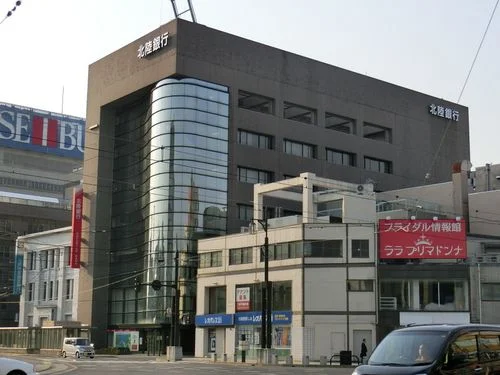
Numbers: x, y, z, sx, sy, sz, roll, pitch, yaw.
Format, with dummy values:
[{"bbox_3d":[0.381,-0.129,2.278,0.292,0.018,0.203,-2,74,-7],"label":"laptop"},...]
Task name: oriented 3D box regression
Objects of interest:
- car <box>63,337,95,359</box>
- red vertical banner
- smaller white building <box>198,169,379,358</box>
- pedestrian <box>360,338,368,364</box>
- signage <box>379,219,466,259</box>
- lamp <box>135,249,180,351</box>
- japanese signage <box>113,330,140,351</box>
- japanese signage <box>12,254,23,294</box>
[{"bbox_3d":[-13.979,13.120,70.766,1.475,1.650,3.400,8,-13,-36],"label":"car"},{"bbox_3d":[-18.678,4.388,93.716,1.050,8.592,0.400,8,-13,-36],"label":"red vertical banner"},{"bbox_3d":[4.700,6.874,71.003,9.800,14.305,17.933,8,-13,-36],"label":"smaller white building"},{"bbox_3d":[7.907,11.333,59.957,0.480,1.720,0.500,0,-10,6],"label":"pedestrian"},{"bbox_3d":[12.636,3.773,63.350,6.249,2.866,0.300,0,-10,6],"label":"signage"},{"bbox_3d":[-6.847,8.542,63.998,3.443,7.862,0.650,4,-11,-20],"label":"lamp"},{"bbox_3d":[-12.339,15.335,86.544,0.150,1.985,5.178,8,-13,-36],"label":"japanese signage"},{"bbox_3d":[-28.092,10.593,105.301,0.900,4.747,0.400,8,-13,-36],"label":"japanese signage"}]

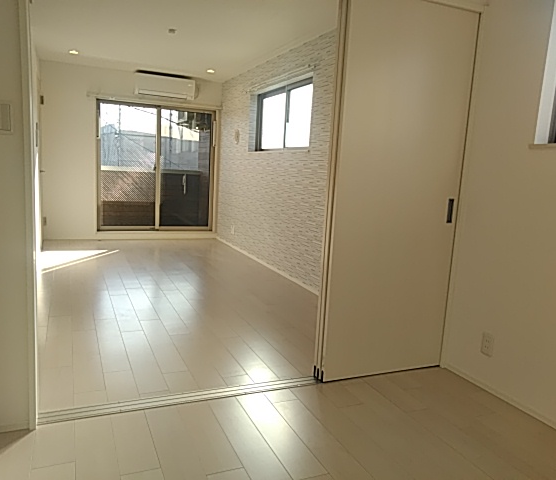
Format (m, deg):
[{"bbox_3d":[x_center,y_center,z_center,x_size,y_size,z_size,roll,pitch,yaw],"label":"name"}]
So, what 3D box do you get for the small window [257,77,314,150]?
[{"bbox_3d":[0.047,-1.357,5.596,0.100,0.715,1.660,-1,9,-23],"label":"small window"}]

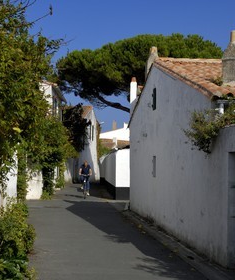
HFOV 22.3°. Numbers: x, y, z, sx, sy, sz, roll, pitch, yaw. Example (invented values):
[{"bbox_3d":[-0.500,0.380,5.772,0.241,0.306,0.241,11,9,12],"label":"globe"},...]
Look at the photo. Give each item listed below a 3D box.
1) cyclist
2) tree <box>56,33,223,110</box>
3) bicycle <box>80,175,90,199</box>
[{"bbox_3d":[-1.430,1.730,26.800,0.550,1.620,0.850,0,-2,-2],"label":"cyclist"},{"bbox_3d":[1.650,-2.100,42.500,12.200,10.700,11.500,0,-2,0],"label":"tree"},{"bbox_3d":[-1.440,2.090,26.700,0.540,1.060,1.730,0,-2,-2],"label":"bicycle"}]

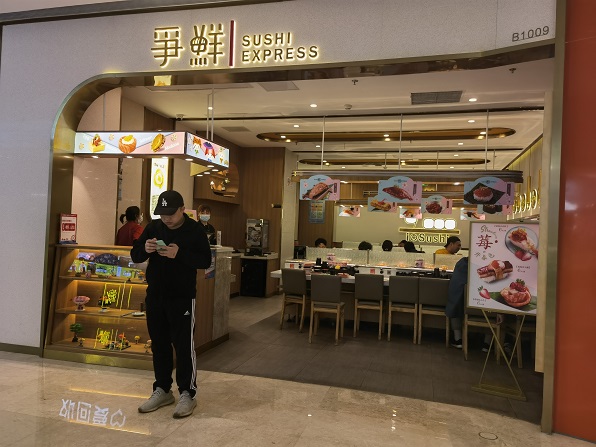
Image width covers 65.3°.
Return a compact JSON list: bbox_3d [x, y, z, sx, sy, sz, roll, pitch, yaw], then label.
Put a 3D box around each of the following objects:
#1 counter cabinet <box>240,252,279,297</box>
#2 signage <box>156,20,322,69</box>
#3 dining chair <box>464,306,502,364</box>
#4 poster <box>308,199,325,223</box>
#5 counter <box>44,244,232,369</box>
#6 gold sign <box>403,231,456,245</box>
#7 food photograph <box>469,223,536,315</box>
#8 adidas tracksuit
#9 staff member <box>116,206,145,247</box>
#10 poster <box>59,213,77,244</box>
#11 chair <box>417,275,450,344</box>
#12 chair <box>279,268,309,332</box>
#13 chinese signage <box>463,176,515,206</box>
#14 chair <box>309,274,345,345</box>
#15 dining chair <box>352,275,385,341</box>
[{"bbox_3d":[-0.772,1.119,10.030,0.640,0.820,0.750,2,-1,17],"label":"counter cabinet"},{"bbox_3d":[-0.622,-1.677,4.347,1.720,0.460,0.050,2,-1,16],"label":"signage"},{"bbox_3d":[2.198,1.164,5.575,0.410,0.860,0.520,2,-1,16],"label":"dining chair"},{"bbox_3d":[0.556,-0.354,14.053,0.500,0.710,0.020,2,-1,17],"label":"poster"},{"bbox_3d":[-1.743,0.855,5.334,1.450,1.150,1.400,2,-1,16],"label":"counter"},{"bbox_3d":[3.686,0.381,13.038,1.450,0.400,0.080,2,-1,17],"label":"gold sign"},{"bbox_3d":[1.949,0.421,4.417,0.650,0.855,0.040,2,-2,35],"label":"food photograph"},{"bbox_3d":[-0.970,0.663,3.633,0.600,1.450,0.410,2,-1,13],"label":"adidas tracksuit"},{"bbox_3d":[-2.092,0.605,5.784,0.340,1.630,0.480,3,-1,-44],"label":"staff member"},{"bbox_3d":[-2.459,0.064,4.965,0.200,0.325,0.060,2,-1,10],"label":"poster"},{"bbox_3d":[1.838,1.158,6.250,0.430,0.870,0.500,2,-1,17],"label":"chair"},{"bbox_3d":[0.034,1.093,6.708,0.410,0.860,0.520,2,-1,29],"label":"chair"},{"bbox_3d":[2.684,-0.455,6.511,0.655,0.405,0.030,2,-1,17],"label":"chinese signage"},{"bbox_3d":[0.380,1.098,6.090,0.410,0.860,0.520,2,-1,9],"label":"chair"},{"bbox_3d":[1.024,1.127,6.492,0.430,0.870,0.500,2,-1,17],"label":"dining chair"}]

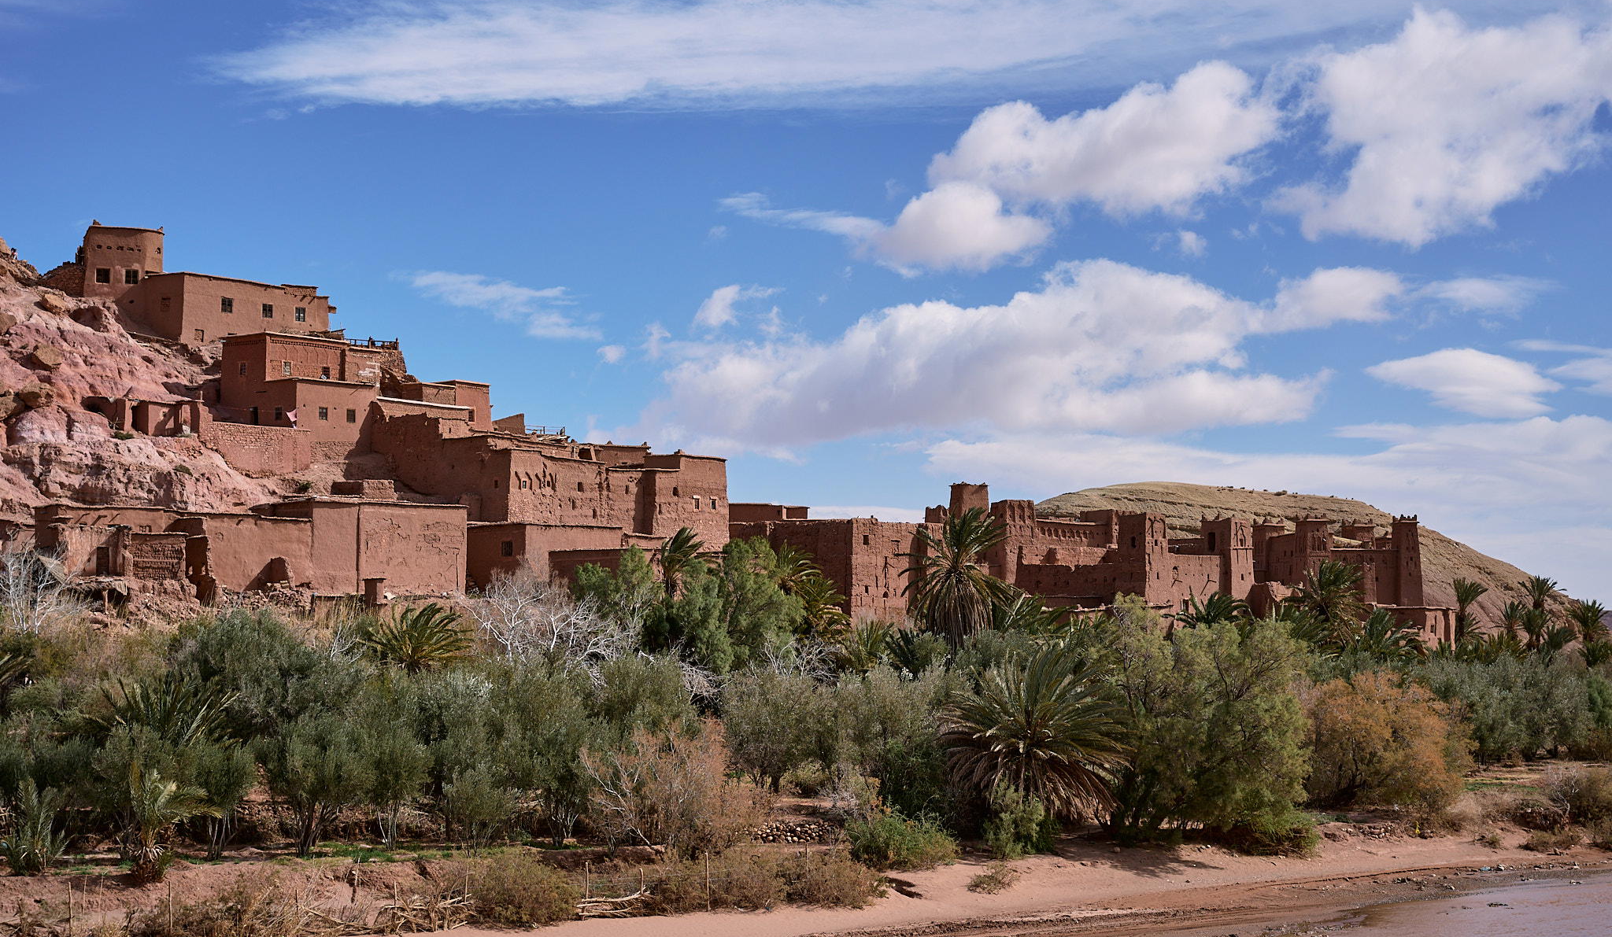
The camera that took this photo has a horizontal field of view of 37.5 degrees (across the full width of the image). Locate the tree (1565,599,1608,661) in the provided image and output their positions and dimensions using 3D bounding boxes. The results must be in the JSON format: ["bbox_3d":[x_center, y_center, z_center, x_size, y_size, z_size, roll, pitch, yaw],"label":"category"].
[{"bbox_3d":[84.891,17.806,258.000,4.700,7.400,4.700,0,-4,0],"label":"tree"}]

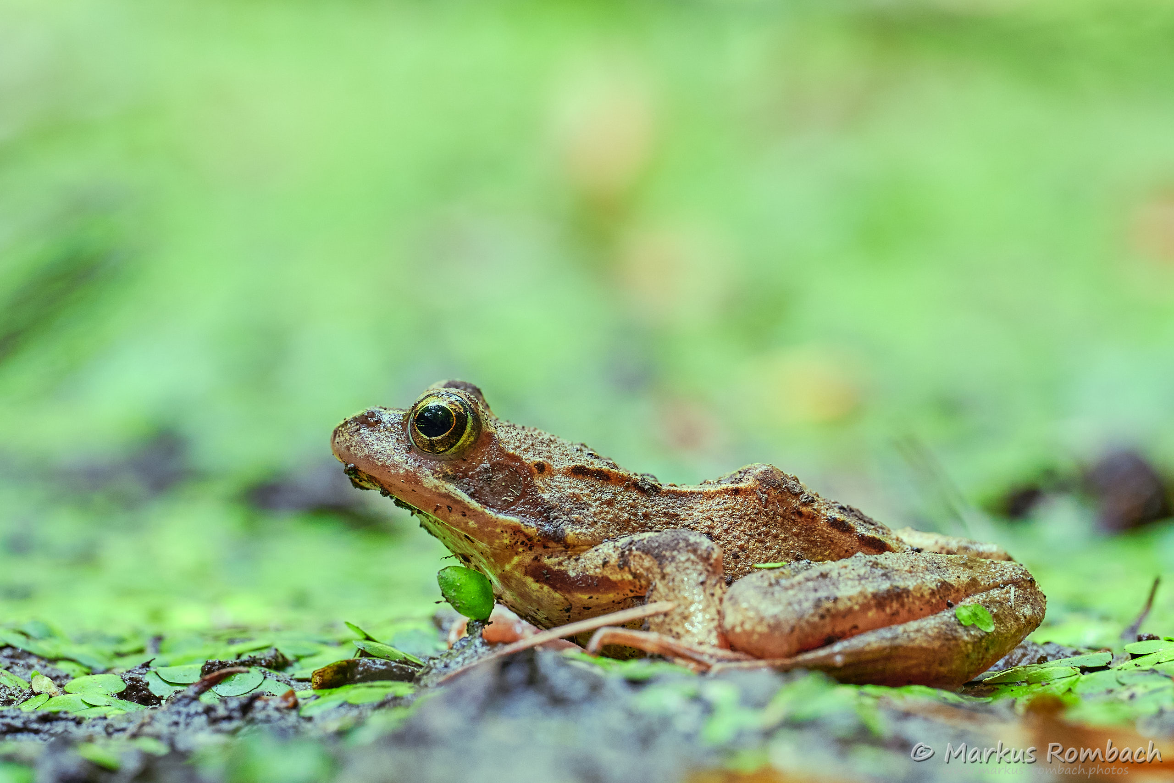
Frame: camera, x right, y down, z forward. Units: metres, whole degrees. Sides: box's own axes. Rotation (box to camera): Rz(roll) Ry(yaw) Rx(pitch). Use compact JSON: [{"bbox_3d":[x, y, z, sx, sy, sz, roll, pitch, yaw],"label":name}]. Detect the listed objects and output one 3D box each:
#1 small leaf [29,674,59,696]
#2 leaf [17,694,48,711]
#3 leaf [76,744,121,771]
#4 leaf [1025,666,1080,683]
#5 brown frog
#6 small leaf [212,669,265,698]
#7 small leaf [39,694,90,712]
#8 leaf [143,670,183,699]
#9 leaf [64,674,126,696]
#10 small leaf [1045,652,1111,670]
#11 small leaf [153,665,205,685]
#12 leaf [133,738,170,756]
[{"bbox_3d":[-0.049,0.027,0.463,0.003,0.001,0.003,0,19,0],"label":"small leaf"},{"bbox_3d":[-0.050,0.028,0.457,0.003,0.001,0.003,0,13,0],"label":"leaf"},{"bbox_3d":[-0.042,0.031,0.440,0.004,0.001,0.004,0,19,0],"label":"leaf"},{"bbox_3d":[0.042,0.026,0.467,0.005,0.001,0.004,0,12,0],"label":"leaf"},{"bbox_3d":[0.010,0.011,0.482,0.066,0.025,0.042,1,12,3],"label":"brown frog"},{"bbox_3d":[-0.032,0.026,0.464,0.005,0.001,0.005,0,18,0],"label":"small leaf"},{"bbox_3d":[-0.046,0.028,0.457,0.005,0.001,0.004,0,12,0],"label":"small leaf"},{"bbox_3d":[-0.038,0.026,0.463,0.004,0.001,0.004,0,17,0],"label":"leaf"},{"bbox_3d":[-0.045,0.026,0.463,0.005,0.001,0.004,0,12,0],"label":"leaf"},{"bbox_3d":[0.045,0.025,0.471,0.006,0.001,0.004,0,12,0],"label":"small leaf"},{"bbox_3d":[-0.037,0.026,0.467,0.005,0.001,0.004,0,12,0],"label":"small leaf"},{"bbox_3d":[-0.038,0.031,0.443,0.003,0.001,0.003,0,12,0],"label":"leaf"}]

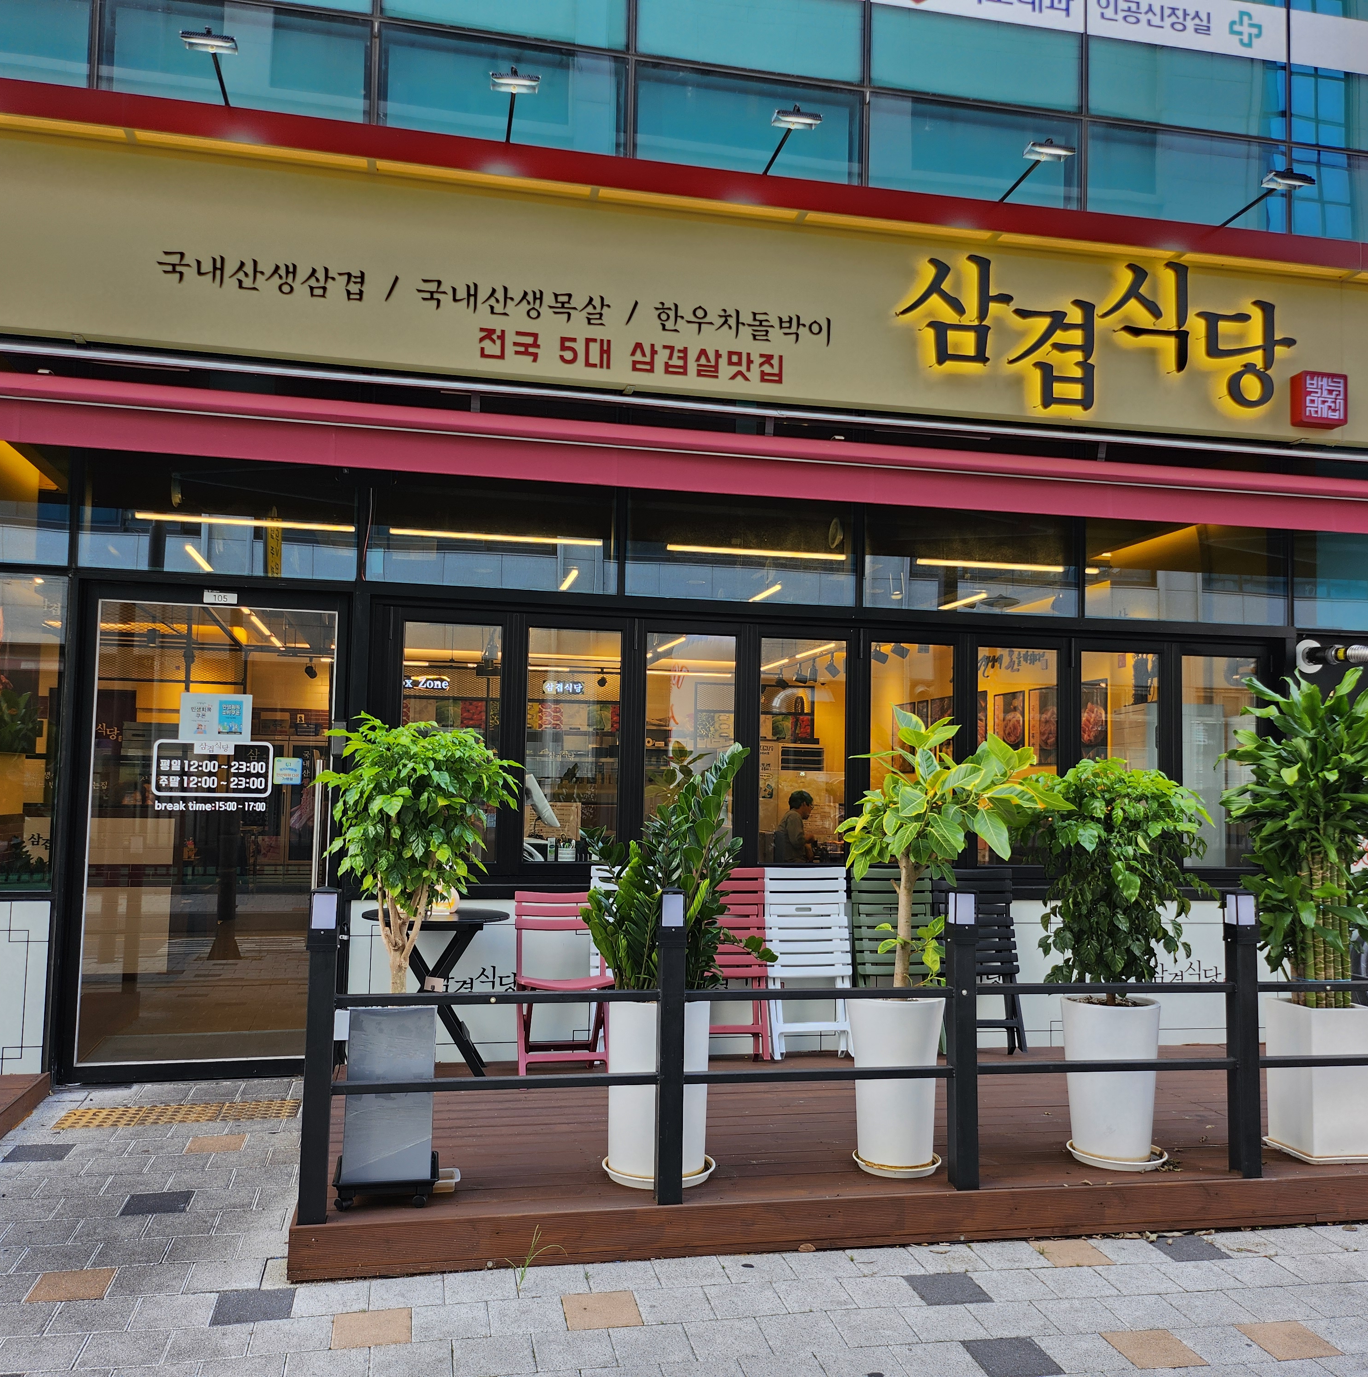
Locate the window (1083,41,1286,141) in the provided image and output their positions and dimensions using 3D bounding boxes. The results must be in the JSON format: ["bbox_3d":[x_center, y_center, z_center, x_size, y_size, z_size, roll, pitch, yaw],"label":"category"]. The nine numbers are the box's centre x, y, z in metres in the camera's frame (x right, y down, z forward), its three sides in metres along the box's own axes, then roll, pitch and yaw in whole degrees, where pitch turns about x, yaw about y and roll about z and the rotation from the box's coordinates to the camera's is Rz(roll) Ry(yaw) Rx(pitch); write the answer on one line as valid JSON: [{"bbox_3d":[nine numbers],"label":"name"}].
[{"bbox_3d":[2.629,-3.124,6.626,1.139,0.426,0.059,2,-4,-11],"label":"window"}]

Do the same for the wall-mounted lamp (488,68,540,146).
[{"bbox_3d":[-0.706,-2.382,5.258,0.223,0.109,0.564,2,-4,-11],"label":"wall-mounted lamp"}]

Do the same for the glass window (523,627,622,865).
[{"bbox_3d":[-0.505,0.260,5.801,0.431,1.069,0.059,2,-4,-11],"label":"glass window"}]

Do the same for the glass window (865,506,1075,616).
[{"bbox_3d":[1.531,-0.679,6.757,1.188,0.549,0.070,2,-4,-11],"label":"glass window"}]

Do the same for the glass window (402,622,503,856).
[{"bbox_3d":[-1.131,0.259,6.154,0.475,1.146,0.070,2,-4,-11],"label":"glass window"}]

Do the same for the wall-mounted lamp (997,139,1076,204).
[{"bbox_3d":[1.533,-2.306,5.706,0.228,0.109,0.564,2,-4,-11],"label":"wall-mounted lamp"}]

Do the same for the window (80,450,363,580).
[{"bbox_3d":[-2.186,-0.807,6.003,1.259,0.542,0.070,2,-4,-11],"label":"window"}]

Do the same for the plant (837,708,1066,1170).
[{"bbox_3d":[0.928,0.847,4.388,0.833,1.549,0.733,2,-4,-11],"label":"plant"}]

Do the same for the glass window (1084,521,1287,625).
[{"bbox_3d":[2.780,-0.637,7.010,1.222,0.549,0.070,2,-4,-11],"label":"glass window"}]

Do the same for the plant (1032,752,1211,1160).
[{"bbox_3d":[1.553,0.940,4.524,0.703,1.406,0.663,2,-4,-11],"label":"plant"}]

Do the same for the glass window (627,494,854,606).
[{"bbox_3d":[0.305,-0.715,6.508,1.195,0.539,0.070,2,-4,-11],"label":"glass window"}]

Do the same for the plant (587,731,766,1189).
[{"bbox_3d":[-0.032,0.955,4.557,0.670,1.500,0.580,2,-4,-11],"label":"plant"}]

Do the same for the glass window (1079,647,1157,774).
[{"bbox_3d":[2.359,0.382,6.861,0.464,1.154,0.070,2,-4,-11],"label":"glass window"}]

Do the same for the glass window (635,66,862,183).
[{"bbox_3d":[0.344,-2.907,6.589,1.202,0.497,0.070,2,-4,-11],"label":"glass window"}]

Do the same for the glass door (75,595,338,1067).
[{"bbox_3d":[-2.201,0.660,5.910,1.078,2.127,0.070,2,-4,-11],"label":"glass door"}]

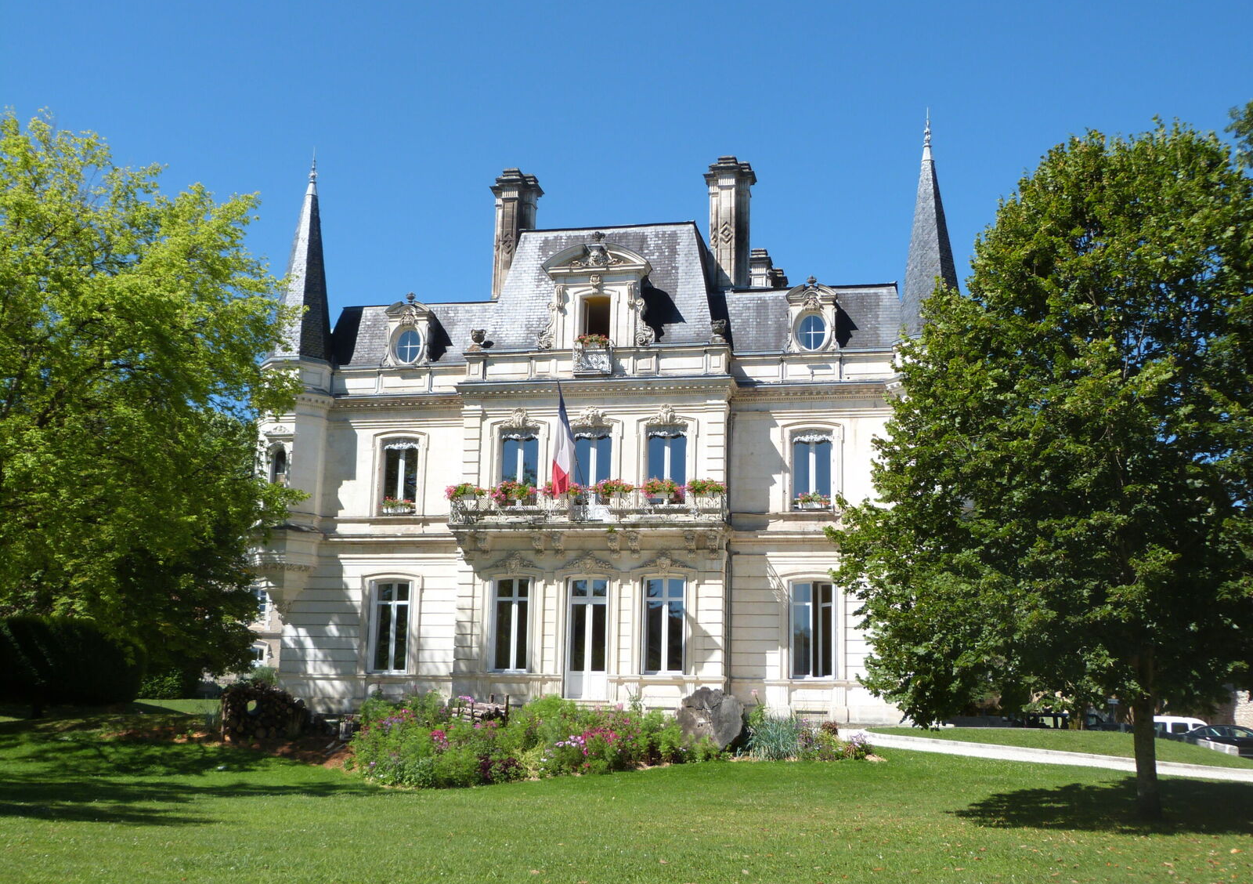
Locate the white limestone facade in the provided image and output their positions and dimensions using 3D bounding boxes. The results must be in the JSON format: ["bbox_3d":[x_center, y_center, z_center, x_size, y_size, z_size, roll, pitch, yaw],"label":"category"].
[{"bbox_3d":[-0.316,-0.487,45.516,20.700,16.960,8.000,-1,-11,13],"label":"white limestone facade"}]

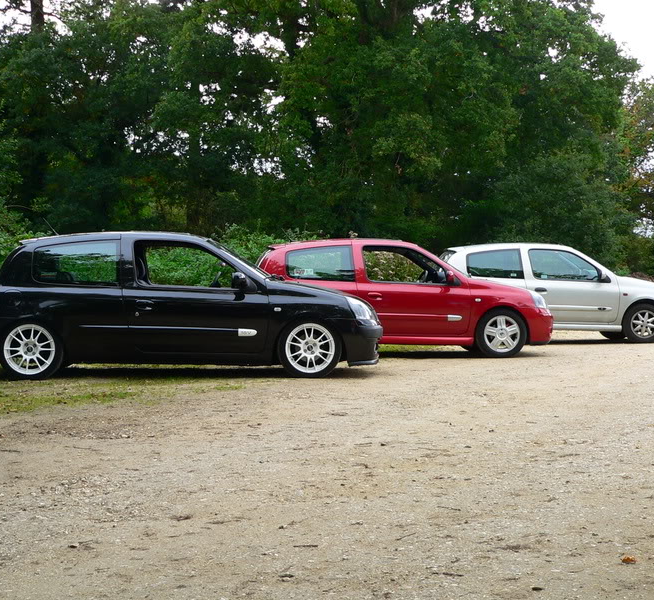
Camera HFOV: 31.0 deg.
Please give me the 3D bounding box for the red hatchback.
[{"bbox_3d":[0.863,-0.037,14.281,3.825,1.400,1.660,0,1,0],"label":"red hatchback"}]

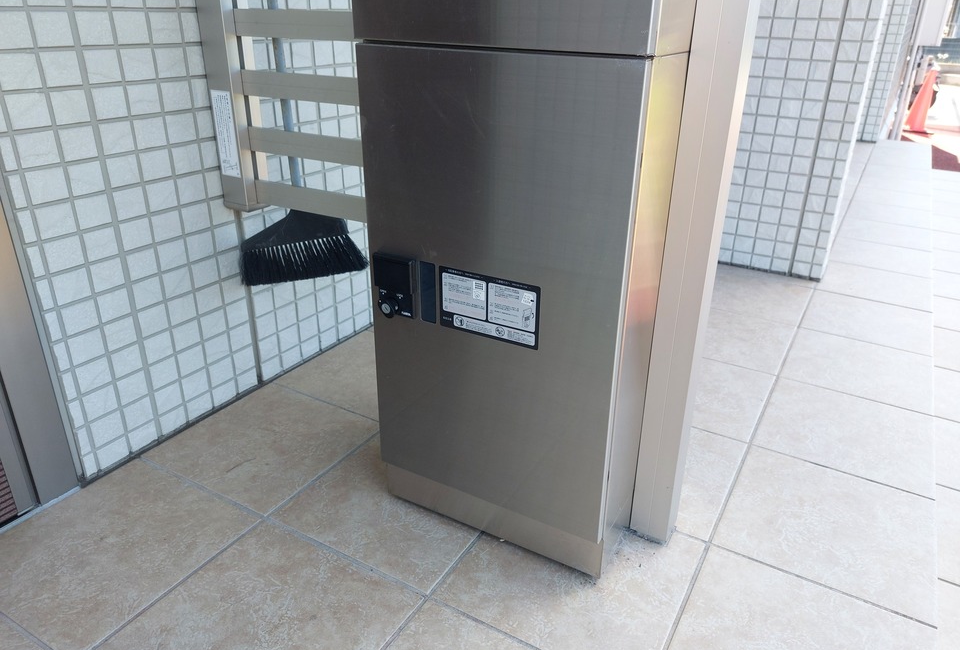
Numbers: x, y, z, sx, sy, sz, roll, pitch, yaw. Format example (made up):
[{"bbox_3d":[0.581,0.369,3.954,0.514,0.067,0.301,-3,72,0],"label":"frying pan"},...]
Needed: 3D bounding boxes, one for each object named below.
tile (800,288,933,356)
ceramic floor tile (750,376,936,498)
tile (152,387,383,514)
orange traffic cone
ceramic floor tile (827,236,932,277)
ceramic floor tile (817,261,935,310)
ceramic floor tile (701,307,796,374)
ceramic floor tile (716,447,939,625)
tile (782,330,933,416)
[{"bbox_3d":[1.014,-0.010,1.747,0.285,0.010,0.296,15,28,28],"label":"tile"},{"bbox_3d":[0.701,0.203,1.277,0.285,0.010,0.296,15,28,28],"label":"ceramic floor tile"},{"bbox_3d":[-0.388,0.216,1.233,0.309,0.010,0.296,15,28,28],"label":"tile"},{"bbox_3d":[5.233,-2.627,7.790,0.370,0.700,0.370,15,28,28],"label":"orange traffic cone"},{"bbox_3d":[1.328,-0.224,2.217,0.285,0.010,0.296,15,28,28],"label":"ceramic floor tile"},{"bbox_3d":[1.171,-0.117,1.982,0.285,0.010,0.296,15,28,28],"label":"ceramic floor tile"},{"bbox_3d":[0.601,0.032,1.643,0.296,0.010,0.296,15,28,28],"label":"ceramic floor tile"},{"bbox_3d":[0.540,0.308,1.038,0.284,0.010,0.296,15,28,28],"label":"ceramic floor tile"},{"bbox_3d":[0.858,0.097,1.512,0.285,0.010,0.296,15,28,28],"label":"tile"}]

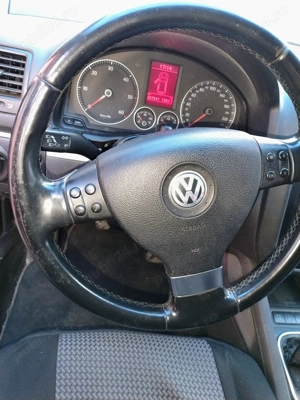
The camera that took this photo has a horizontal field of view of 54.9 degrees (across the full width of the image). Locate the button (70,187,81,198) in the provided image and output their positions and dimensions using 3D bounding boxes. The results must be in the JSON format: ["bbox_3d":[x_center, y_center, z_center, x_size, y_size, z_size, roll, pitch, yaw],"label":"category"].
[{"bbox_3d":[-0.079,-0.008,0.307,0.011,0.011,0.005,-11,13,-5],"label":"button"}]

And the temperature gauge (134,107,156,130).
[{"bbox_3d":[-0.008,-0.145,0.517,0.041,0.041,0.010,7,15,-10],"label":"temperature gauge"}]

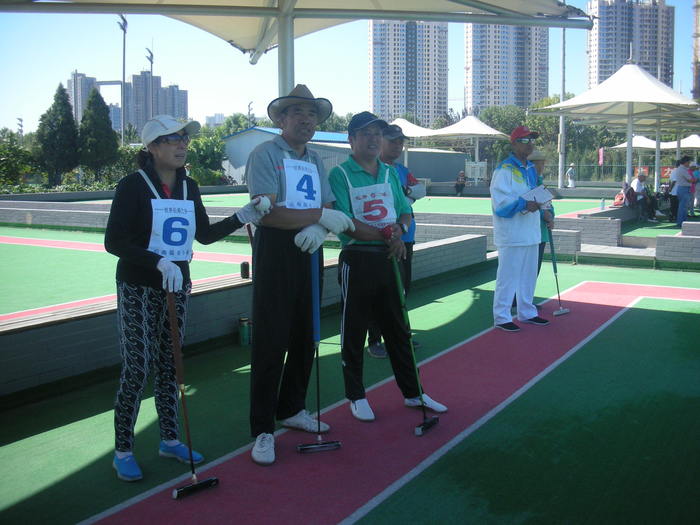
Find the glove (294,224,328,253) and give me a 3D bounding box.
[{"bbox_3d":[-0.175,-0.109,3.210,0.150,0.150,0.120,0,8,0],"label":"glove"}]

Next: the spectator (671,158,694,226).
[{"bbox_3d":[7.468,-1.588,15.784,0.400,1.620,0.480,2,8,15],"label":"spectator"}]

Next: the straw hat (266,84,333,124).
[{"bbox_3d":[-0.231,-0.733,3.303,0.295,0.140,0.320,-3,-3,-20],"label":"straw hat"}]

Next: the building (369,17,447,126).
[{"bbox_3d":[36.719,-103.307,442.608,47.500,98.000,18.000,-1,7,-8],"label":"building"}]

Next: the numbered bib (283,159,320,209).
[{"bbox_3d":[-0.229,-0.356,3.362,0.205,0.260,0.035,-3,8,-24],"label":"numbered bib"}]

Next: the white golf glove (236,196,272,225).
[{"bbox_3d":[-0.434,-0.234,3.216,0.150,0.110,0.110,18,6,-6],"label":"white golf glove"}]

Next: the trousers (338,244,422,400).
[{"bbox_3d":[0.162,0.349,3.950,0.420,0.870,0.290,-4,9,-25],"label":"trousers"}]

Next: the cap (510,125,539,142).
[{"bbox_3d":[1.547,-1.136,6.257,0.255,0.150,0.175,3,8,25],"label":"cap"}]

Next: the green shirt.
[{"bbox_3d":[0.110,-0.349,3.987,0.460,0.530,0.280,-3,8,-25],"label":"green shirt"}]

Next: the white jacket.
[{"bbox_3d":[1.480,-0.554,6.330,0.370,0.770,0.520,4,8,30],"label":"white jacket"}]

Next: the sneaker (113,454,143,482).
[{"bbox_3d":[-1.012,0.916,3.222,0.090,0.085,0.240,-5,9,-35],"label":"sneaker"}]

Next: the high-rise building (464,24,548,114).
[{"bbox_3d":[92.215,-100.332,418.793,45.000,98.000,18.000,-1,7,-8],"label":"high-rise building"}]

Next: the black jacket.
[{"bbox_3d":[-0.778,-0.148,3.087,0.570,0.540,0.370,-5,9,-30],"label":"black jacket"}]

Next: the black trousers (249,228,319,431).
[{"bbox_3d":[-0.312,0.334,3.474,0.350,1.020,0.300,-3,9,-22],"label":"black trousers"}]

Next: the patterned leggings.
[{"bbox_3d":[-0.925,0.422,3.278,0.370,0.860,0.260,-6,9,-40],"label":"patterned leggings"}]

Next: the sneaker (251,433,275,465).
[{"bbox_3d":[-0.412,0.877,3.448,0.106,0.105,0.280,0,7,-2],"label":"sneaker"}]

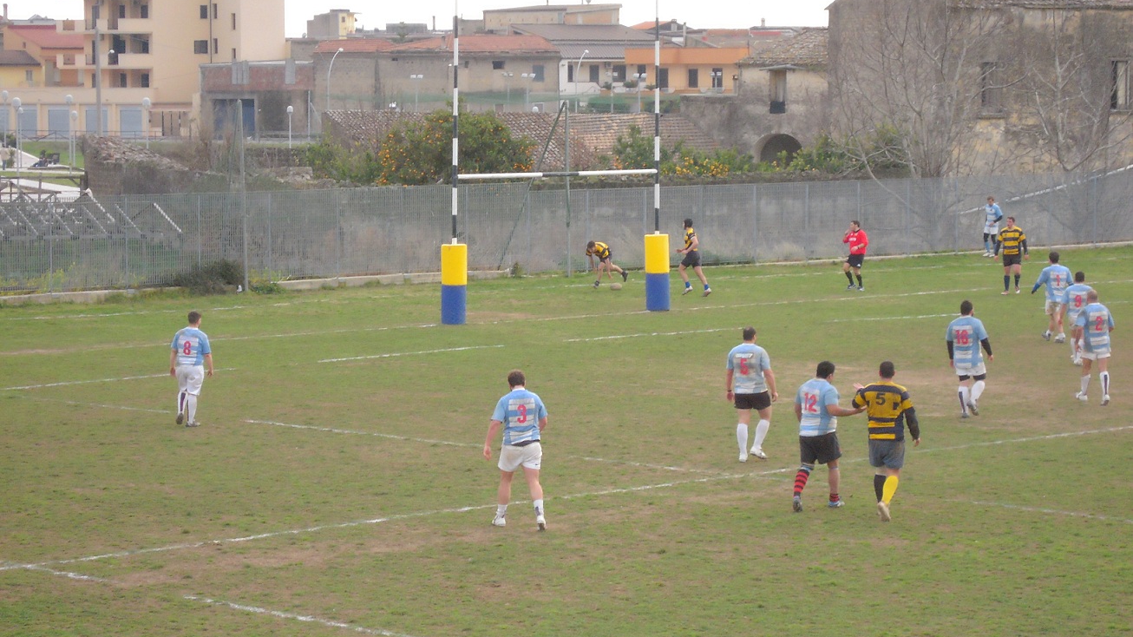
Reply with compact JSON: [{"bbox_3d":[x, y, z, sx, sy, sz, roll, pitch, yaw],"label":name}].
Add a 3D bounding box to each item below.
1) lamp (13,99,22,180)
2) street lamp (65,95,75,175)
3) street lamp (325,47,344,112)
[{"bbox_3d":[-25.608,-8.161,171.156,0.380,4.300,0.380,0,4,0],"label":"lamp"},{"bbox_3d":[-26.121,-9.627,193.156,0.380,4.300,0.380,0,4,0],"label":"street lamp"},{"bbox_3d":[-16.730,-16.162,265.000,1.350,7.200,0.300,0,4,0],"label":"street lamp"}]

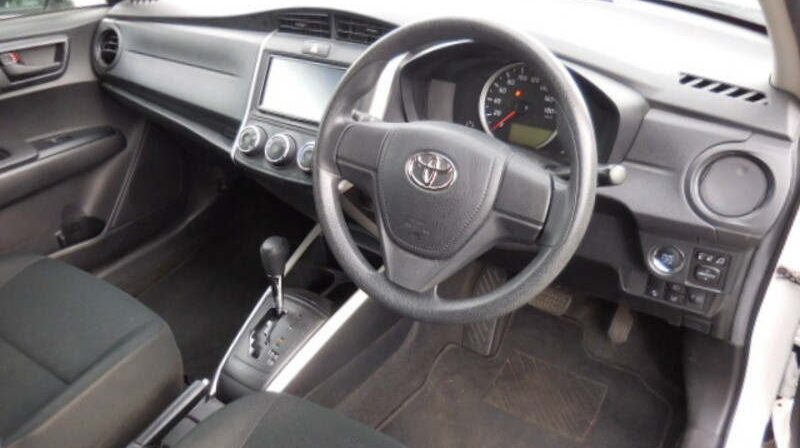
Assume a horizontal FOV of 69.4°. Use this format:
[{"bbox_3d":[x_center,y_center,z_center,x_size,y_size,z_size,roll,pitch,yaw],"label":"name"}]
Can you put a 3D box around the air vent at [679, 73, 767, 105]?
[{"bbox_3d":[0.440,-0.185,0.787,0.113,0.016,0.034,22,49,29],"label":"air vent"}]

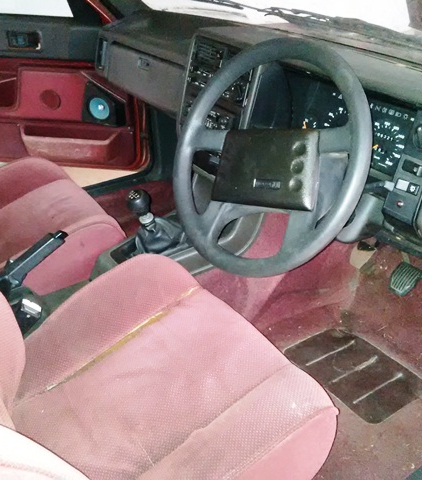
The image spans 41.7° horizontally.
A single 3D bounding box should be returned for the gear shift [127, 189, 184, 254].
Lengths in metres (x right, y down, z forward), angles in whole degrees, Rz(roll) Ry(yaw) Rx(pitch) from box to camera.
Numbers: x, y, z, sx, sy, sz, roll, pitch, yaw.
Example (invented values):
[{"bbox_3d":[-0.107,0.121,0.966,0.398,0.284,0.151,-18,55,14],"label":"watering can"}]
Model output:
[{"bbox_3d":[-0.116,-0.055,1.225,0.130,0.160,0.090,-24,41,-34],"label":"gear shift"}]

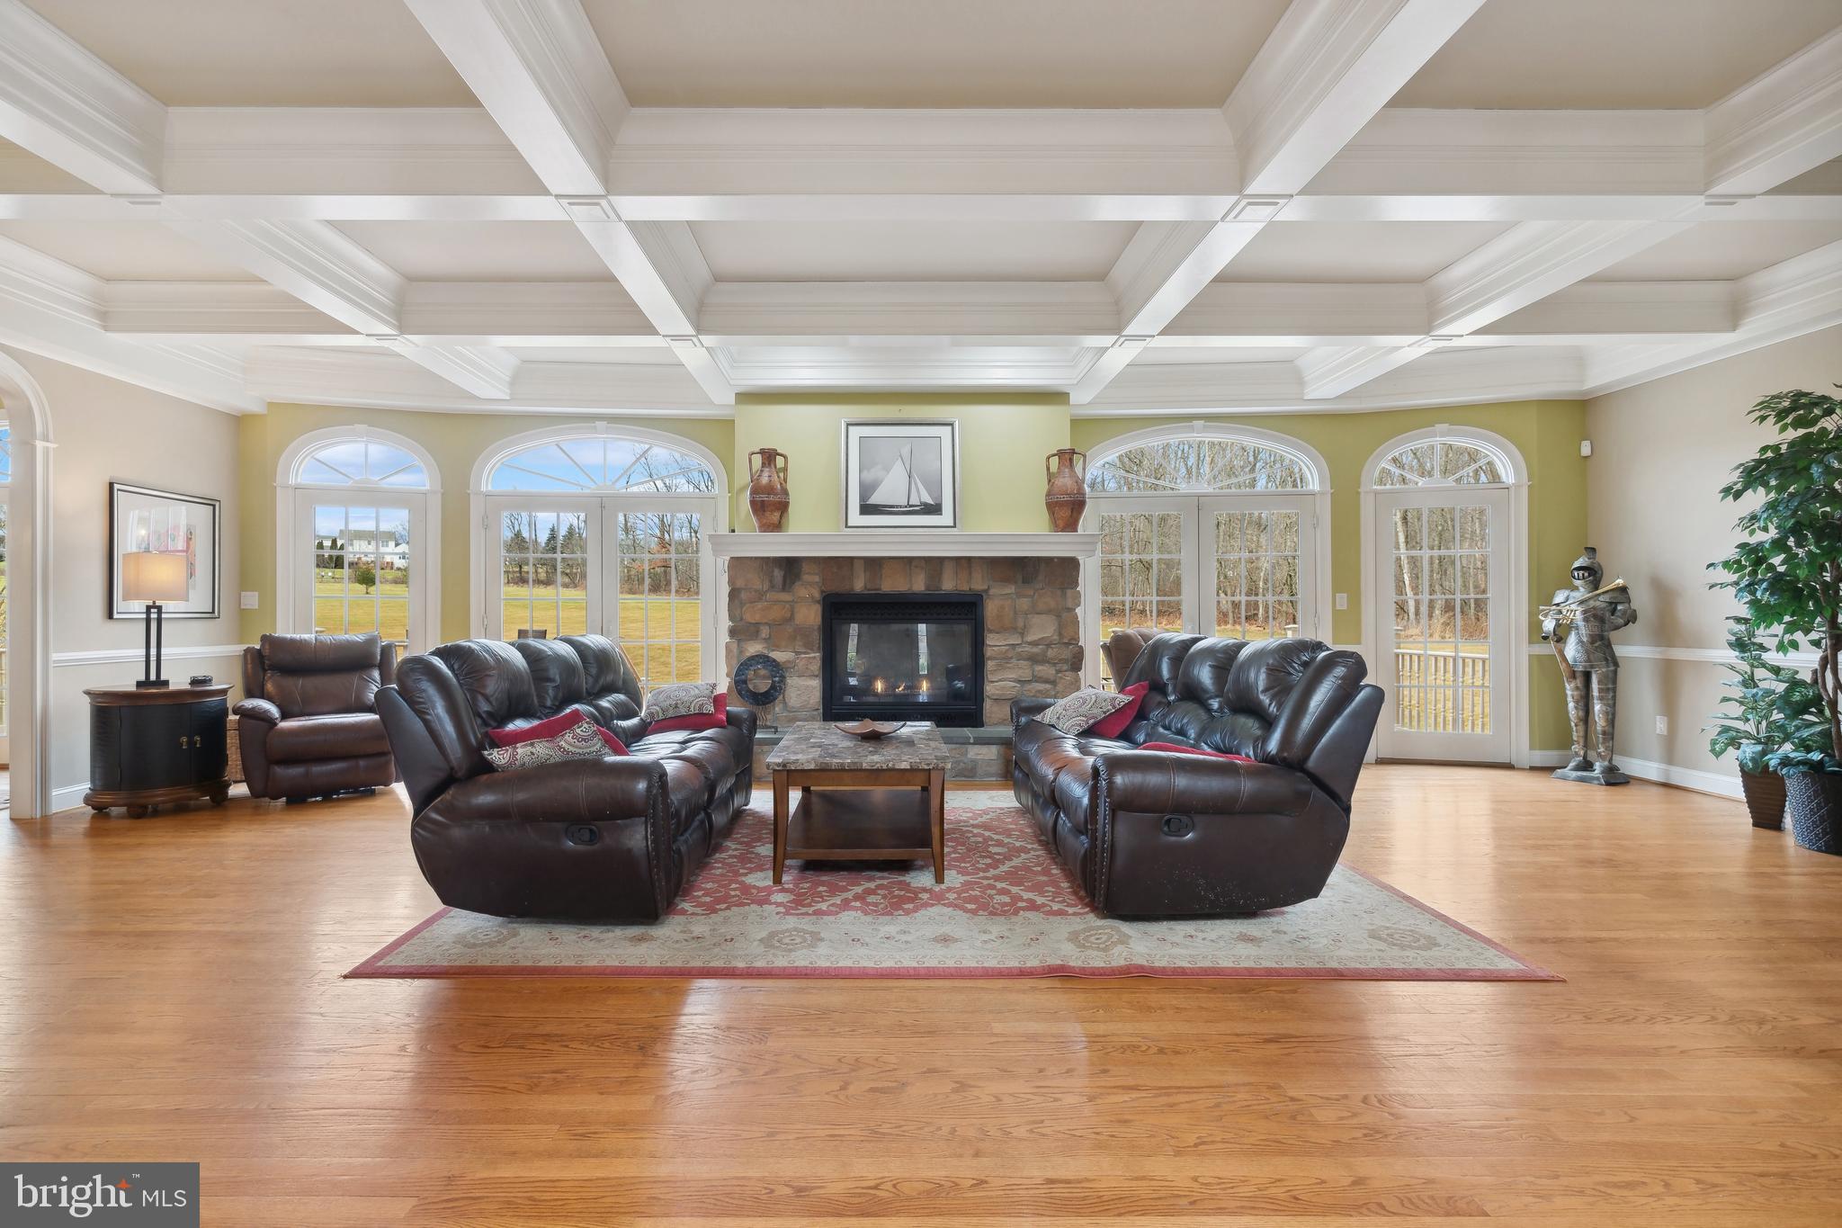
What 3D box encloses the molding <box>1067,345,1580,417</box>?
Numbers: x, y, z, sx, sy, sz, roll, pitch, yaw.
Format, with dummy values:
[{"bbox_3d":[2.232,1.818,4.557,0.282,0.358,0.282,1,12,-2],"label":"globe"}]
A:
[{"bbox_3d":[2.990,-1.747,6.230,3.680,0.330,0.420,0,0,7],"label":"molding"}]

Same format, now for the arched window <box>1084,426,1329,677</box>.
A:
[{"bbox_3d":[2.190,-0.170,6.440,1.960,2.620,0.120,0,0,4],"label":"arched window"}]

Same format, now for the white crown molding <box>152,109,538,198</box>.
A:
[{"bbox_3d":[-2.198,-1.773,3.135,1.540,0.274,0.122,0,0,0],"label":"white crown molding"}]

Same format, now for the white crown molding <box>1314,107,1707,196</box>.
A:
[{"bbox_3d":[2.264,-1.773,3.135,1.601,0.274,0.122,0,0,0],"label":"white crown molding"}]

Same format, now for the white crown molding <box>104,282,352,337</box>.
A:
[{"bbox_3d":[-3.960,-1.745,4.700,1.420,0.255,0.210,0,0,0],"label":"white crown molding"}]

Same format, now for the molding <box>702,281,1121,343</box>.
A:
[{"bbox_3d":[-0.067,-1.773,4.751,2.472,0.274,0.122,0,0,0],"label":"molding"}]

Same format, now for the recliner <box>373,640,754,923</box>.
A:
[{"bbox_3d":[-1.435,0.605,3.860,1.050,1.000,1.920,0,0,-1],"label":"recliner"}]

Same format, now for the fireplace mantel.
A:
[{"bbox_3d":[-0.115,-0.487,5.940,2.760,0.178,0.290,0,0,1],"label":"fireplace mantel"}]

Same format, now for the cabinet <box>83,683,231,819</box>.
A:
[{"bbox_3d":[-4.442,0.782,4.771,0.547,0.704,0.709,0,0,31],"label":"cabinet"}]

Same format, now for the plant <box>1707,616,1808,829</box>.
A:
[{"bbox_3d":[4.550,0.585,4.420,0.460,1.140,0.460,0,0,0],"label":"plant"}]

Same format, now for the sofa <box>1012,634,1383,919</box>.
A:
[{"bbox_3d":[1.105,0.605,3.900,1.070,1.000,2.000,0,0,-2],"label":"sofa"}]

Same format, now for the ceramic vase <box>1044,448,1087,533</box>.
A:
[{"bbox_3d":[1.083,-0.925,6.110,0.315,0.640,0.300,0,0,0],"label":"ceramic vase"}]

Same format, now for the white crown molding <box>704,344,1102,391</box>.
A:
[{"bbox_3d":[-0.110,-1.760,5.830,2.650,0.250,0.220,0,0,1],"label":"white crown molding"}]

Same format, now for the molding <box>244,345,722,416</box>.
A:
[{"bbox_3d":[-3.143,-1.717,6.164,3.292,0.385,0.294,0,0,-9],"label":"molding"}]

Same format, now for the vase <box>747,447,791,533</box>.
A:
[{"bbox_3d":[-1.128,-0.925,6.110,0.315,0.640,0.300,0,0,0],"label":"vase"}]

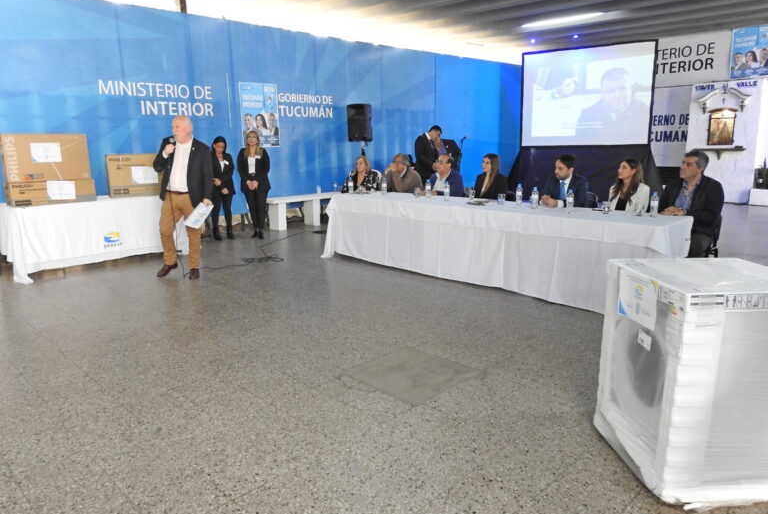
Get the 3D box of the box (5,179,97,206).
[{"bbox_3d":[-4.103,-0.815,6.628,0.860,0.275,0.360,-11,16,-37],"label":"box"}]

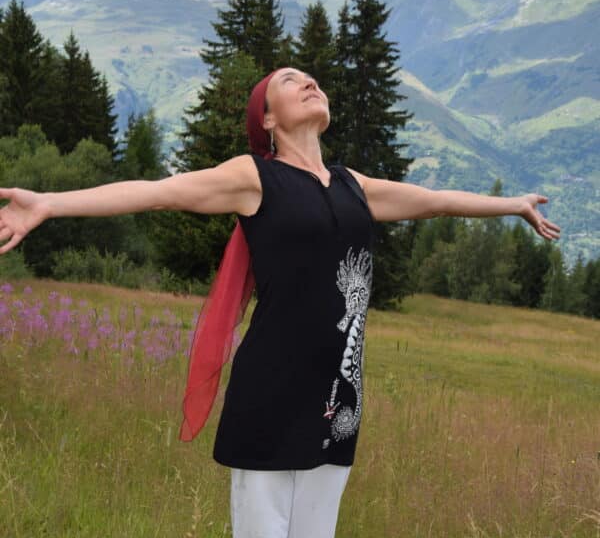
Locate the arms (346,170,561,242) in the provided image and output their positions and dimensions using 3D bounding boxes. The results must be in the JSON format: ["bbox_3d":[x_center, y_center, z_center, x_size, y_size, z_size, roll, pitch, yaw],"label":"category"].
[{"bbox_3d":[0.423,-0.173,3.060,0.700,0.200,0.160,-2,8,-30],"label":"arms"}]

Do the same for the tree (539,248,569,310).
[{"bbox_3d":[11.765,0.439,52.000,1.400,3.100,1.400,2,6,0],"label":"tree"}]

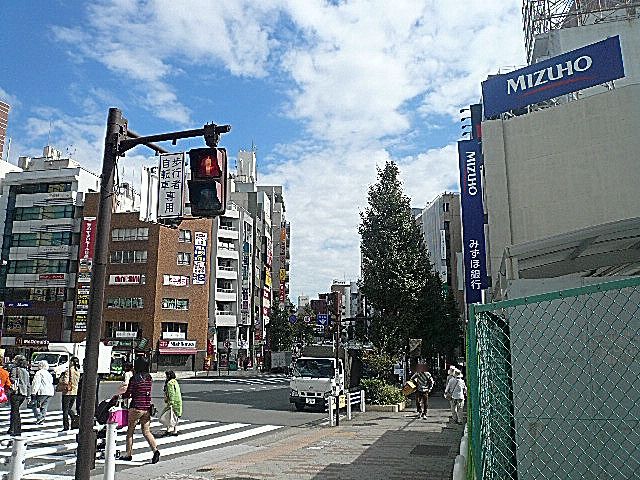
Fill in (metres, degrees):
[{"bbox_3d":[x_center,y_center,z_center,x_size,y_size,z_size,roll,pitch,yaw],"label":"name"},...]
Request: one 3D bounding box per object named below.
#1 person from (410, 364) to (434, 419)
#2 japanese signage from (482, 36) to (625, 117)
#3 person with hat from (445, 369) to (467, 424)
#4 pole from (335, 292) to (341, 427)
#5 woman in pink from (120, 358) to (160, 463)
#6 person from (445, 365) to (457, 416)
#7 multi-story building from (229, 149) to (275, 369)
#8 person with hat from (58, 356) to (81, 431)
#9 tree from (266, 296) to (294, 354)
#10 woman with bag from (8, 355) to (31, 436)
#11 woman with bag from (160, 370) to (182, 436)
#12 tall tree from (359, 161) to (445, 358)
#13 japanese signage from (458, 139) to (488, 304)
[{"bbox_3d":[3.084,4.557,15.579,0.640,1.576,0.450,-2,-13,8],"label":"person"},{"bbox_3d":[9.210,-6.470,21.000,5.400,1.720,0.300,-11,-16,40],"label":"japanese signage"},{"bbox_3d":[3.801,4.351,14.470,0.550,1.502,0.420,-1,-13,5],"label":"person with hat"},{"bbox_3d":[0.474,3.126,13.793,0.140,3.466,0.140,0,-13,0],"label":"pole"},{"bbox_3d":[-2.924,2.755,8.432,0.650,1.608,0.500,-7,-15,29],"label":"woman in pink"},{"bbox_3d":[4.220,4.820,16.500,0.520,1.600,0.360,-3,-12,14],"label":"person"},{"bbox_3d":[-12.000,3.691,77.172,9.000,31.000,8.500,-4,-14,16],"label":"multi-story building"},{"bbox_3d":[-5.660,3.470,11.700,0.420,1.590,0.520,-9,-15,36],"label":"person with hat"},{"bbox_3d":[-4.800,11.400,63.000,3.800,8.800,3.800,0,-12,0],"label":"tree"},{"bbox_3d":[-6.554,3.382,11.291,0.420,1.685,0.500,-12,-17,41],"label":"woman with bag"},{"bbox_3d":[-3.460,3.788,12.062,0.460,1.426,0.480,-7,-15,27],"label":"woman with bag"},{"bbox_3d":[3.170,1.500,21.100,3.700,10.100,3.700,0,-12,0],"label":"tall tree"},{"bbox_3d":[6.300,-0.850,21.400,0.920,6.900,0.300,-3,-12,13],"label":"japanese signage"}]

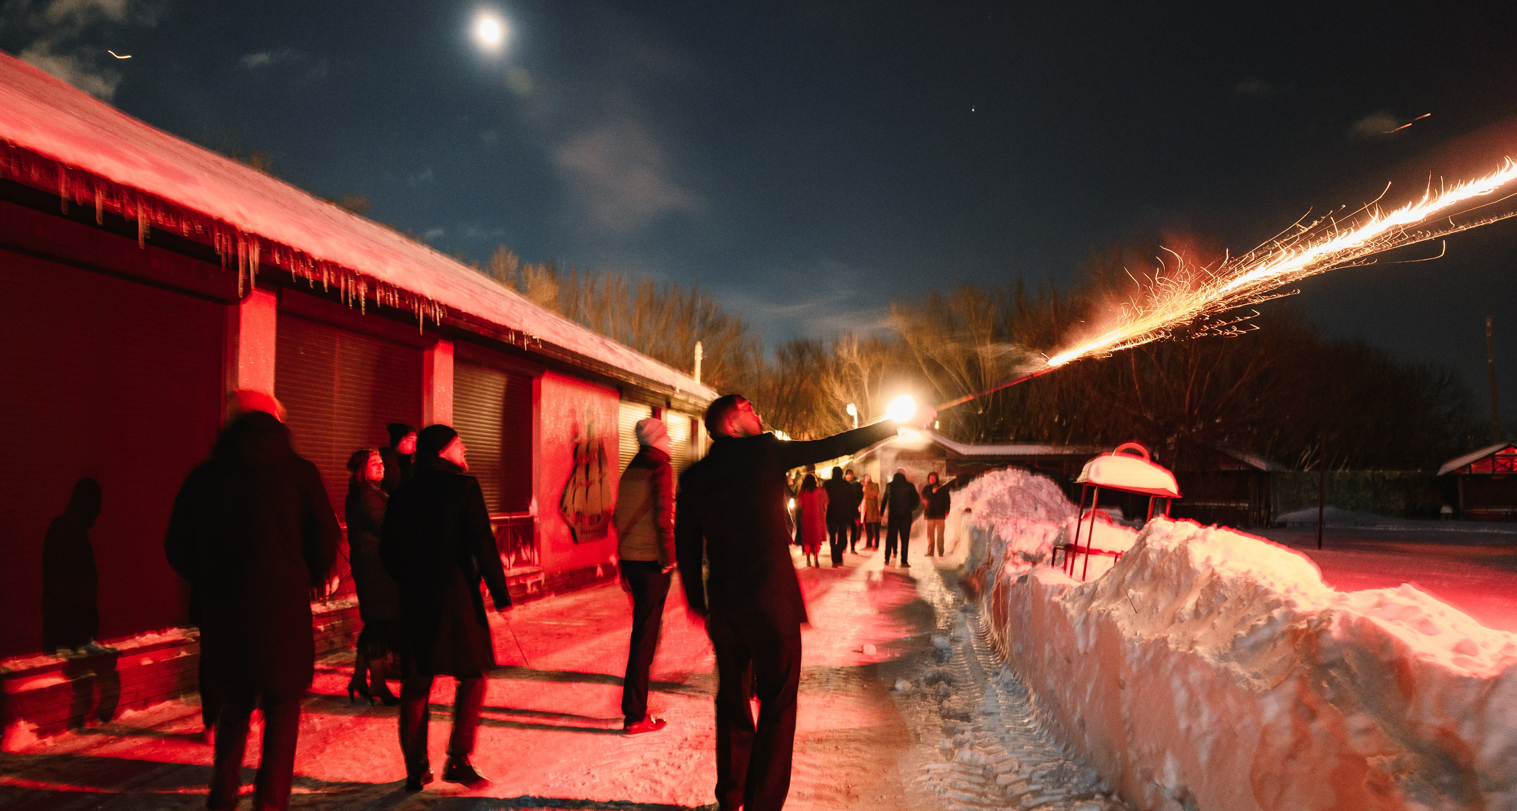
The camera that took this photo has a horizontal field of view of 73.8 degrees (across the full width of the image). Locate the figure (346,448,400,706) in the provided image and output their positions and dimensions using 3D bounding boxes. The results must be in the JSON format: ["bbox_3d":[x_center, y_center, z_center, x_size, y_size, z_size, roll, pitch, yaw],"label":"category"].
[{"bbox_3d":[-2.554,1.125,6.788,0.370,1.656,0.470,1,-5,-15],"label":"figure"}]

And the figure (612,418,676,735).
[{"bbox_3d":[-0.670,0.976,5.956,0.380,1.798,0.500,3,-6,-38],"label":"figure"}]

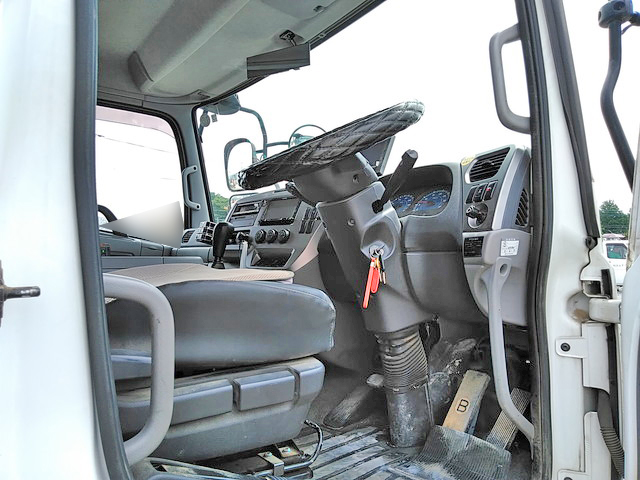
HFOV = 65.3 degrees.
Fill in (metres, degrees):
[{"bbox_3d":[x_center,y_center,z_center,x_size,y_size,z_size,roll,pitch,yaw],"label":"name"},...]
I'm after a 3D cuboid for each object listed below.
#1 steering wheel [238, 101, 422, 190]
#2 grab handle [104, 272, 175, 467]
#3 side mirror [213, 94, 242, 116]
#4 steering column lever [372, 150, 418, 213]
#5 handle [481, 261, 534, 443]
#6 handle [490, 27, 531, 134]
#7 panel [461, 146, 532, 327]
[{"bbox_3d":[0.028,-0.211,1.181,0.460,0.085,0.460,-31,16,-31],"label":"steering wheel"},{"bbox_3d":[-0.227,0.156,0.605,0.040,0.228,0.100,-1,-2,45],"label":"grab handle"},{"bbox_3d":[-0.497,-0.738,2.680,0.190,0.150,0.130,-1,-2,39],"label":"side mirror"},{"bbox_3d":[0.159,-0.123,1.087,0.032,0.032,0.153,1,-44,-34],"label":"steering column lever"},{"bbox_3d":[0.395,0.228,1.040,0.100,0.375,0.070,1,-2,-34],"label":"handle"},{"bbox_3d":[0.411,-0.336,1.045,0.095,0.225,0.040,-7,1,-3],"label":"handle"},{"bbox_3d":[0.418,-0.006,1.150,0.140,0.390,0.180,1,-1,-20],"label":"panel"}]

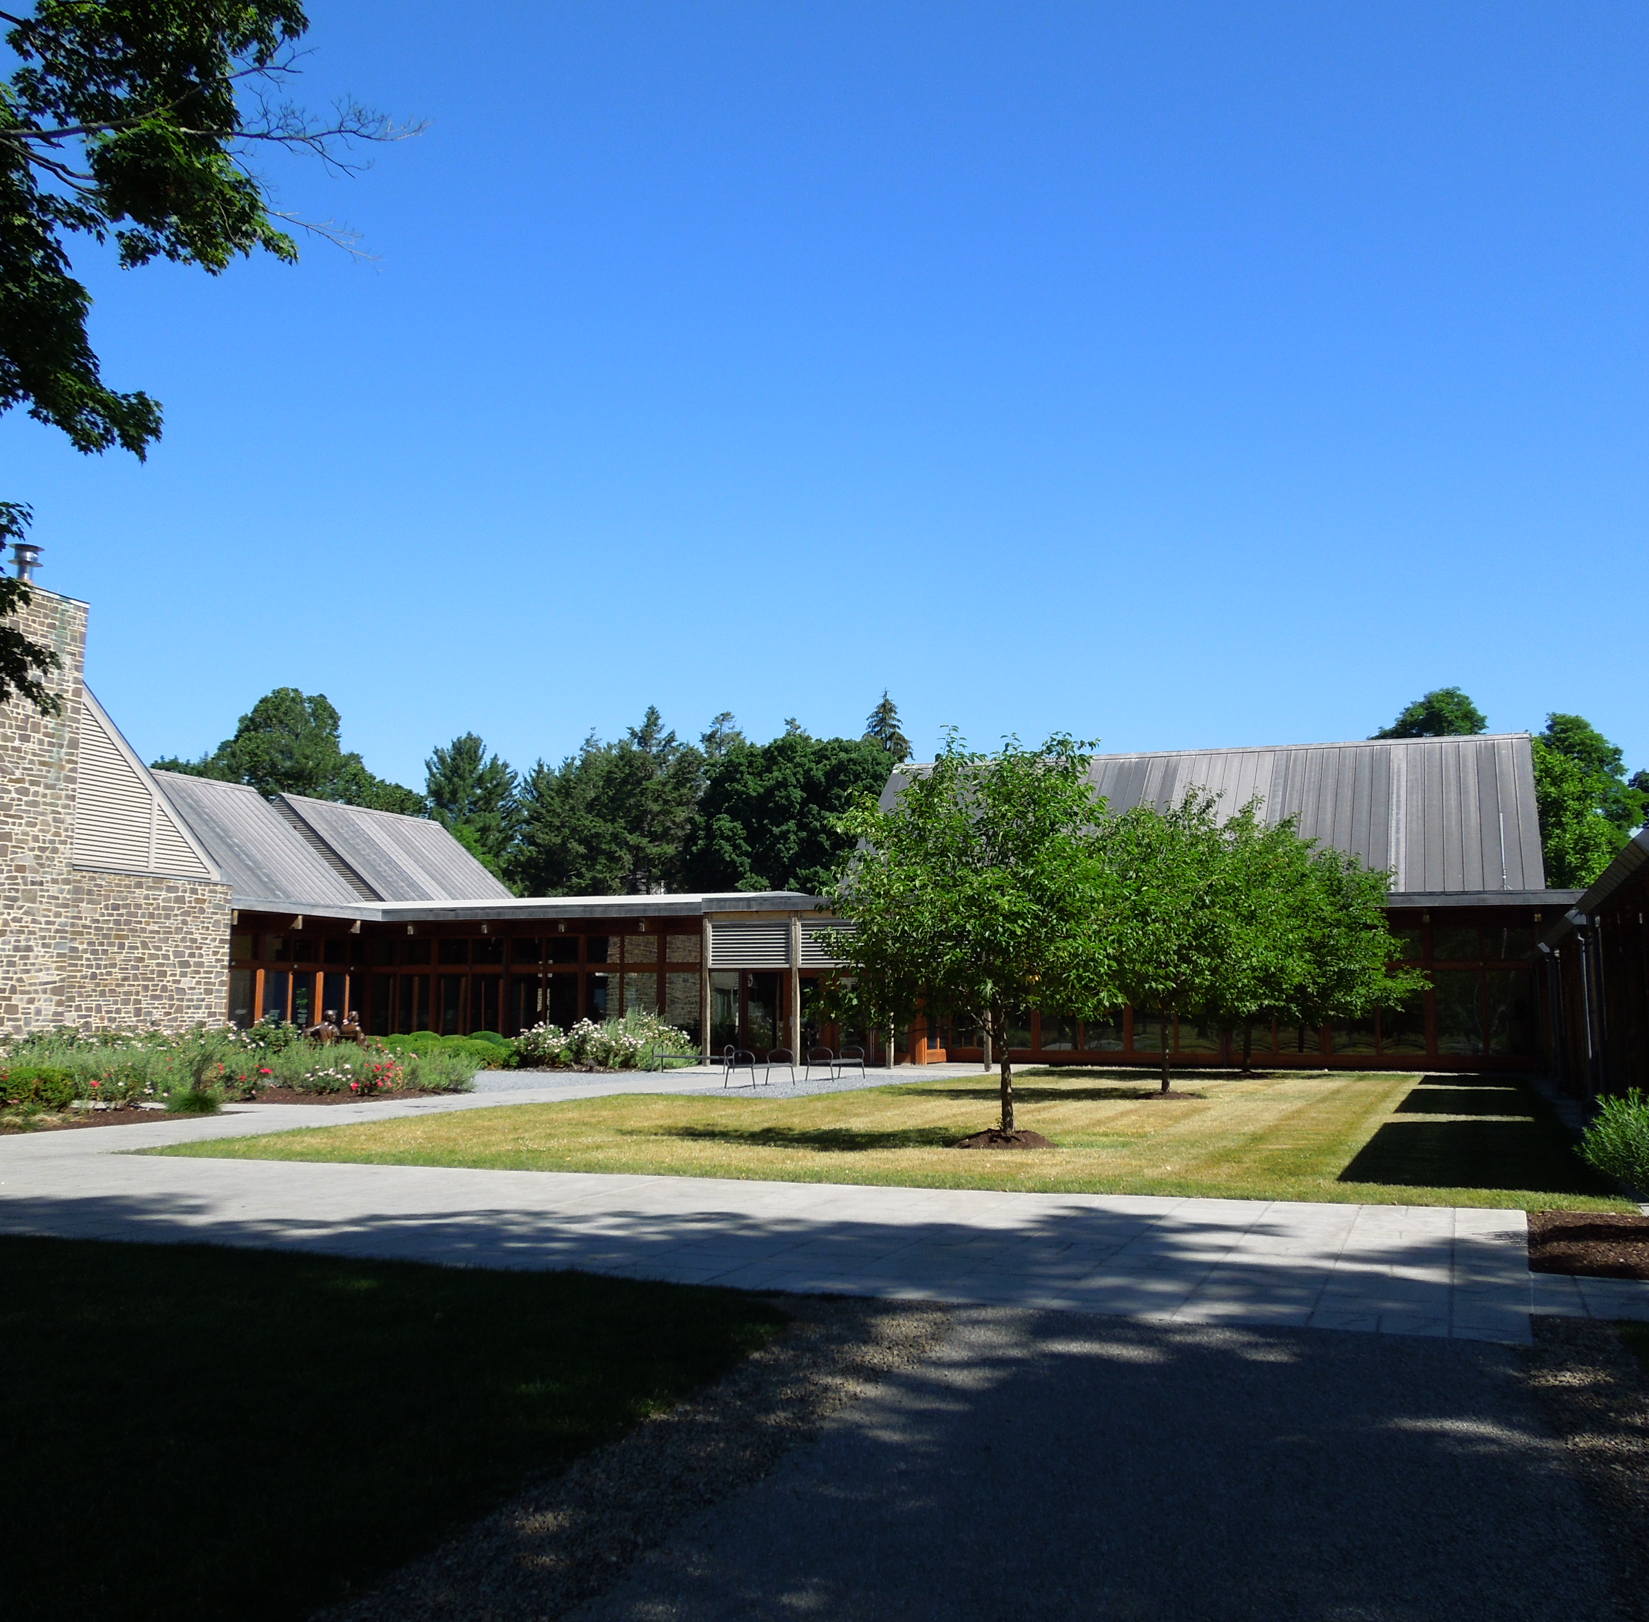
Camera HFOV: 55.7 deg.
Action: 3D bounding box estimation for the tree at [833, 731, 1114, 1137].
[{"bbox_3d":[1.880,1.553,19.933,3.676,5.173,3.676,0,-7,5],"label":"tree"}]

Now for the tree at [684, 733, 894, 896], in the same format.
[{"bbox_3d":[-2.191,4.023,84.875,11.809,16.832,11.218,0,-7,-1],"label":"tree"}]

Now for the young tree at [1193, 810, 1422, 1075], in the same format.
[{"bbox_3d":[12.362,3.377,40.582,6.049,6.937,5.800,-2,-8,17],"label":"young tree"}]

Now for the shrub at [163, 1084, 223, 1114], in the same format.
[{"bbox_3d":[-9.729,4.427,24.108,0.821,0.424,0.821,3,-8,-21],"label":"shrub"}]

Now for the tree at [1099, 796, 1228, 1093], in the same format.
[{"bbox_3d":[6.804,2.549,30.405,4.036,5.923,4.036,-1,-8,13],"label":"tree"}]

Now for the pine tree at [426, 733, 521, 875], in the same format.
[{"bbox_3d":[-18.814,4.028,84.863,5.674,16.652,5.674,2,-8,-12],"label":"pine tree"}]

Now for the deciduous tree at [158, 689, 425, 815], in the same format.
[{"bbox_3d":[-31.739,2.922,93.130,15.238,20.831,13.715,3,-8,-19],"label":"deciduous tree"}]

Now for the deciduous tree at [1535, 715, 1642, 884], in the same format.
[{"bbox_3d":[32.657,3.074,68.754,6.500,14.943,6.500,-3,-8,25],"label":"deciduous tree"}]

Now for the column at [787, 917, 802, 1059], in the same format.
[{"bbox_3d":[-0.798,5.238,45.630,0.230,4.404,0.230,-3,-8,22],"label":"column"}]

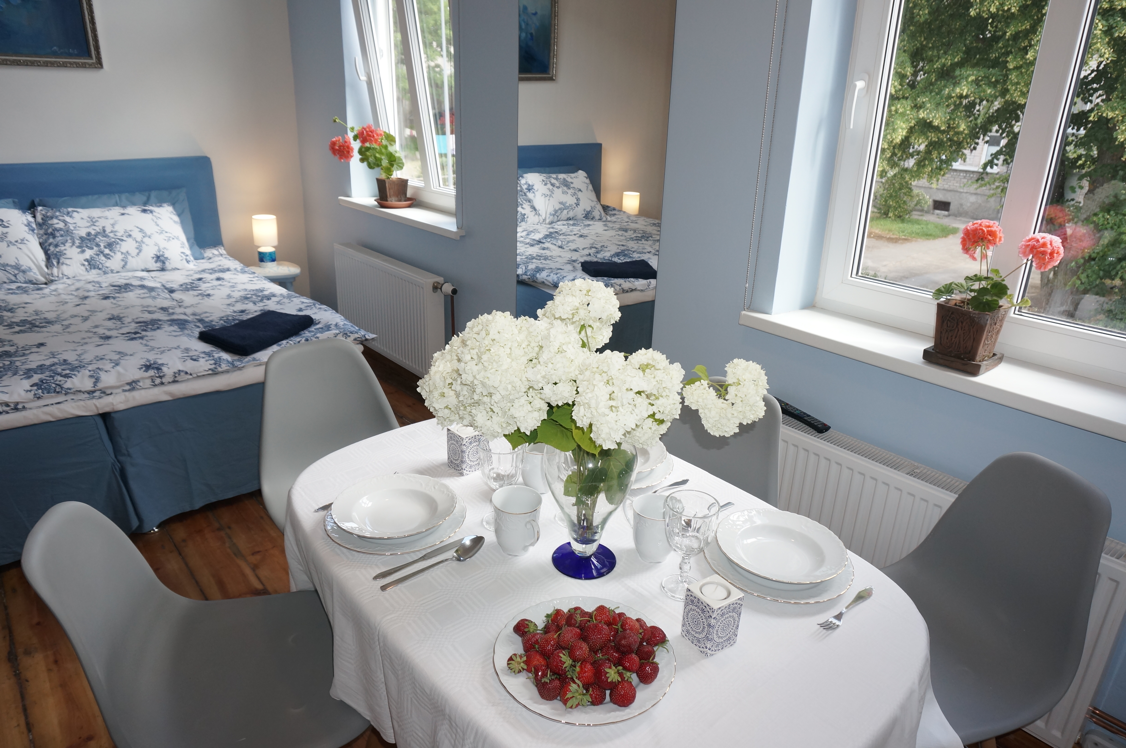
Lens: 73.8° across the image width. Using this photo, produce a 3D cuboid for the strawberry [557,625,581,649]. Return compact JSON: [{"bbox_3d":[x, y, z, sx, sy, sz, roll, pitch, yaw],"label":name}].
[{"bbox_3d":[0.009,0.366,1.044,0.032,0.032,0.034,-22,75,-38],"label":"strawberry"}]

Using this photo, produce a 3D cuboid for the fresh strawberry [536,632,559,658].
[{"bbox_3d":[-0.021,0.367,1.015,0.031,0.034,0.031,2,21,0],"label":"fresh strawberry"}]

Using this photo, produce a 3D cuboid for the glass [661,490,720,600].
[{"bbox_3d":[0.201,0.278,1.202,0.086,0.158,0.086,1,21,0],"label":"glass"}]

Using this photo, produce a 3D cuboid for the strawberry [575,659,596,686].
[{"bbox_3d":[0.030,0.397,0.996,0.032,0.032,0.032,16,51,-19],"label":"strawberry"}]

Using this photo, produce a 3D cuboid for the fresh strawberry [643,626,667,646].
[{"bbox_3d":[0.131,0.374,1.066,0.033,0.029,0.031,5,21,9],"label":"fresh strawberry"}]

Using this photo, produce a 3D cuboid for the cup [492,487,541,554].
[{"bbox_3d":[-0.074,0.264,1.298,0.089,0.097,0.110,-16,27,-39],"label":"cup"}]

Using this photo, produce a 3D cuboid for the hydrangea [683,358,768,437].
[{"bbox_3d":[0.274,0.038,1.260,0.140,0.122,0.125,7,21,12],"label":"hydrangea"}]

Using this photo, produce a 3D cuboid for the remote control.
[{"bbox_3d":[0.676,0.122,2.165,0.046,0.024,0.225,-8,23,-24],"label":"remote control"}]

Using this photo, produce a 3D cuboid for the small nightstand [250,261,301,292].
[{"bbox_3d":[-1.731,-0.428,4.577,0.340,0.430,0.370,-15,27,-38],"label":"small nightstand"}]

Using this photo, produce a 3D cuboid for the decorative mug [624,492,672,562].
[{"bbox_3d":[0.154,0.268,1.307,0.088,0.097,0.110,-15,27,-37],"label":"decorative mug"}]

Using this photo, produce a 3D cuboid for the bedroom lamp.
[{"bbox_3d":[-1.756,-0.781,4.436,0.142,0.291,0.142,-15,26,-36],"label":"bedroom lamp"}]

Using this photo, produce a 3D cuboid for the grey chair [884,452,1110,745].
[{"bbox_3d":[0.711,0.587,1.549,0.540,0.826,0.470,-4,22,-15],"label":"grey chair"}]

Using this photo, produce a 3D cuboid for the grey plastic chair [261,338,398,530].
[{"bbox_3d":[-0.578,0.367,2.094,0.465,0.825,0.520,-15,26,-37],"label":"grey plastic chair"}]

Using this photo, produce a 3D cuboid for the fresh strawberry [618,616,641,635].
[{"bbox_3d":[0.094,0.353,1.050,0.031,0.031,0.031,2,21,0],"label":"fresh strawberry"}]

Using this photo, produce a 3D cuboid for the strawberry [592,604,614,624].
[{"bbox_3d":[0.059,0.349,1.088,0.031,0.029,0.030,4,21,4],"label":"strawberry"}]

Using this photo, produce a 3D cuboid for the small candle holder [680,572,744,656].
[{"bbox_3d":[0.214,0.346,1.075,0.055,0.083,0.055,-12,25,-32],"label":"small candle holder"}]

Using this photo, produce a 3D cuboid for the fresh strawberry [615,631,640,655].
[{"bbox_3d":[0.087,0.362,1.012,0.034,0.034,0.034,2,21,0],"label":"fresh strawberry"}]

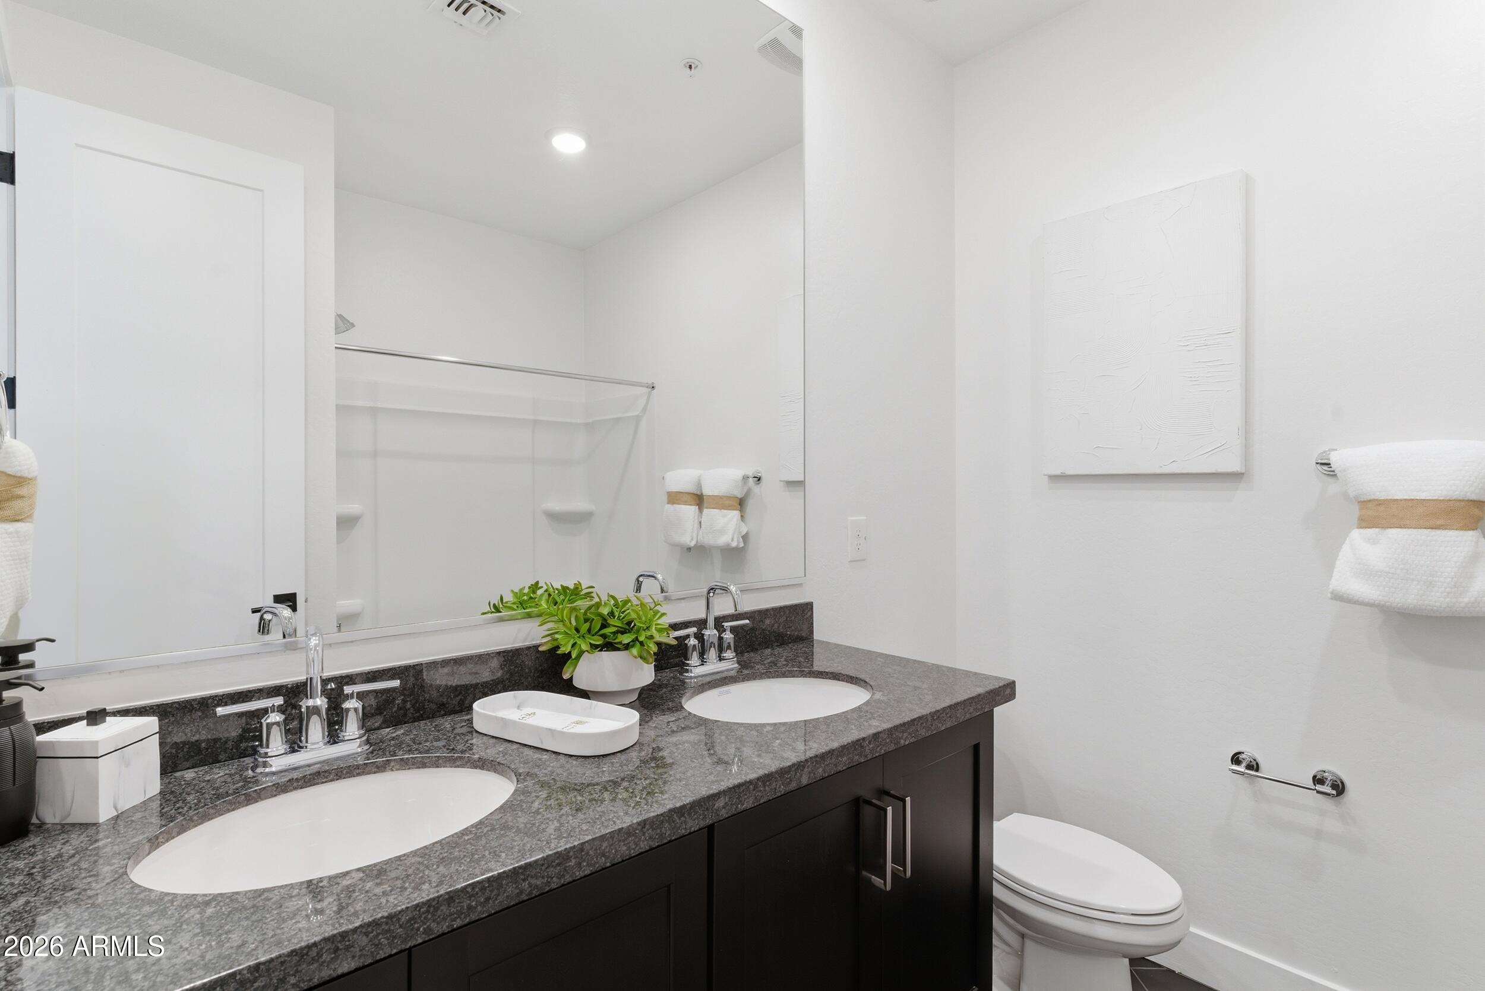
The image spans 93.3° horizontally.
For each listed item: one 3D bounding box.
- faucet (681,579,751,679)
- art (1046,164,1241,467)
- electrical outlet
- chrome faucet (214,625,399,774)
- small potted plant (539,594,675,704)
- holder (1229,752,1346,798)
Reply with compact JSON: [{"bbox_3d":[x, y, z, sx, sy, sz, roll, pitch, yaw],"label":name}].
[{"bbox_3d":[-0.041,0.289,1.526,0.225,0.205,0.132,0,0,-42],"label":"faucet"},{"bbox_3d":[1.091,-0.436,1.949,0.038,0.757,0.502,0,0,-42],"label":"art"},{"bbox_3d":[0.336,0.129,2.031,0.079,0.123,0.007,0,0,-42],"label":"electrical outlet"},{"bbox_3d":[-0.611,0.290,1.013,0.230,0.205,0.132,0,0,-42],"label":"chrome faucet"},{"bbox_3d":[-0.247,0.293,1.349,0.250,0.197,0.235,0,0,0],"label":"small potted plant"},{"bbox_3d":[1.303,0.681,1.693,0.072,0.058,0.222,0,0,-42],"label":"holder"}]

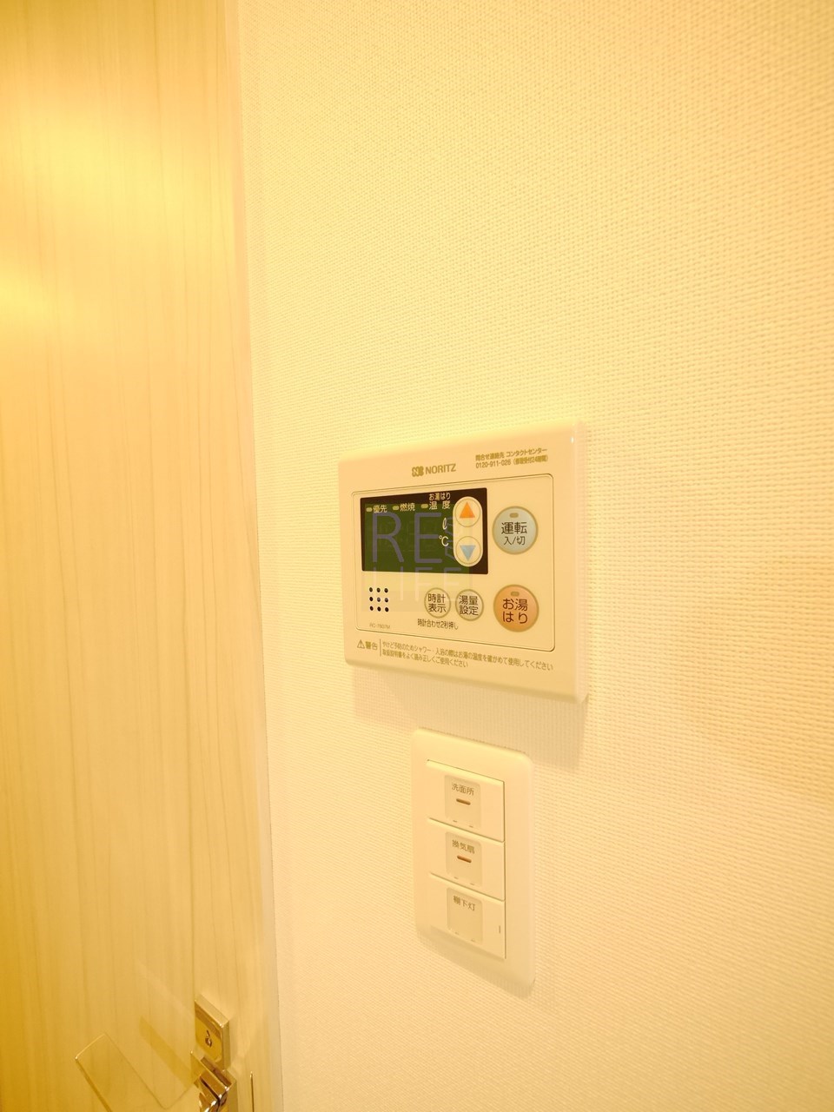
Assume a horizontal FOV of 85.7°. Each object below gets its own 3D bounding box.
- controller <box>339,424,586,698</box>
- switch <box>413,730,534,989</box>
[{"bbox_3d":[0.015,0.003,0.230,0.131,0.121,0.022,0,3,31],"label":"controller"},{"bbox_3d":[0.027,0.160,0.240,0.070,0.120,0.009,0,3,30],"label":"switch"}]

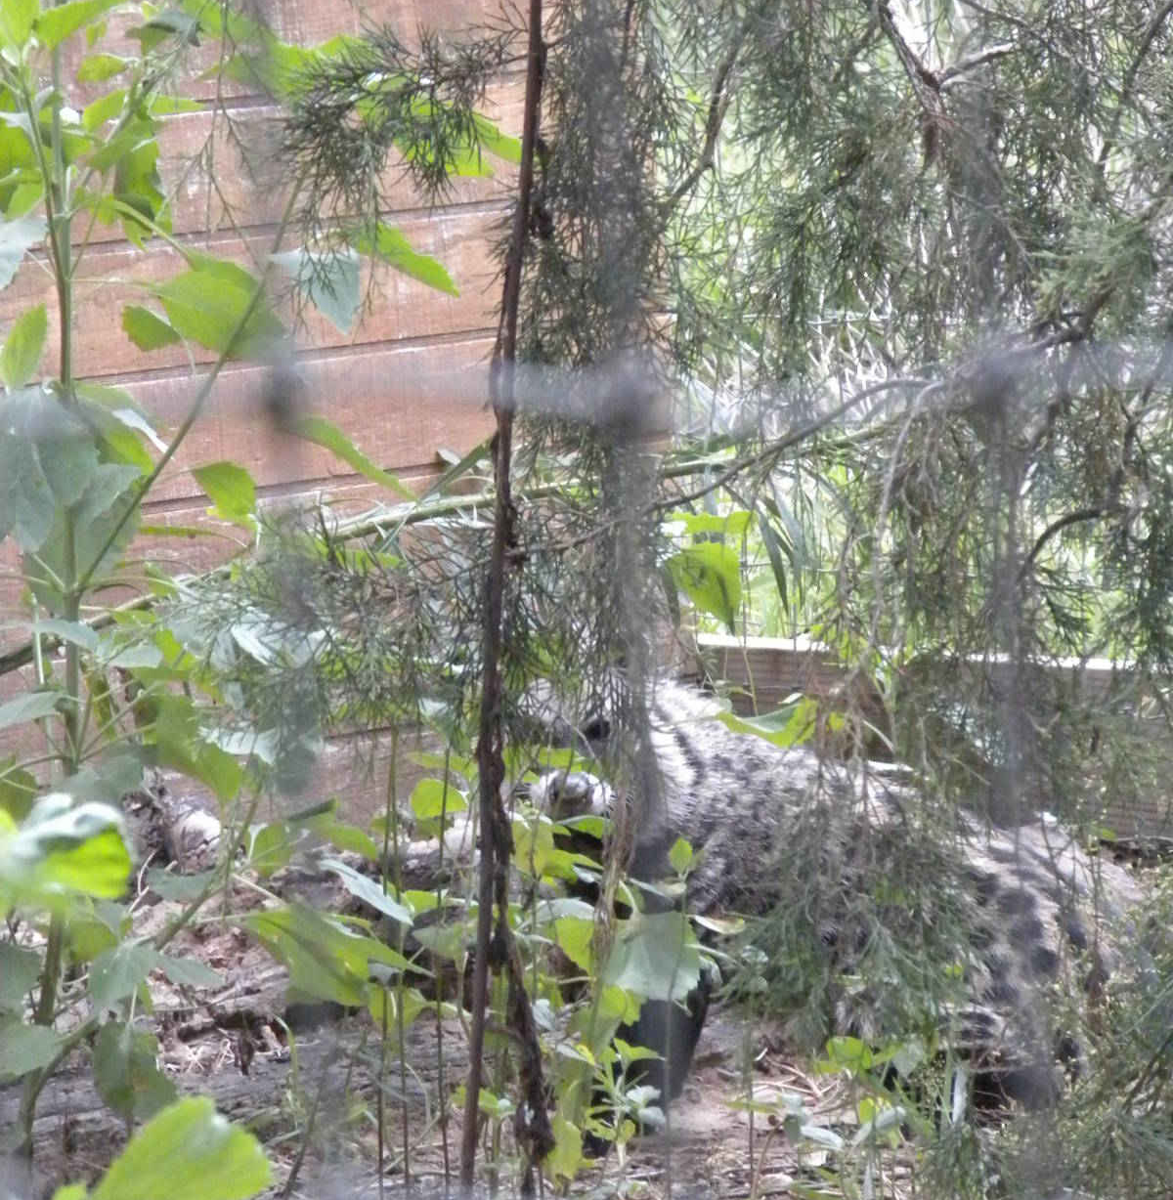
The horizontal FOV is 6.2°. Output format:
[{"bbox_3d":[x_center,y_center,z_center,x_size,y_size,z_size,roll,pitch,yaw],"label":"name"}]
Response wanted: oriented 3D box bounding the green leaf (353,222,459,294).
[{"bbox_3d":[-0.157,-0.295,9.300,0.115,0.022,0.060,33,-27,-26],"label":"green leaf"}]

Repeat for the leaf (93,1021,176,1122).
[{"bbox_3d":[-0.378,0.399,9.000,0.070,0.092,0.030,-2,8,-14],"label":"leaf"}]

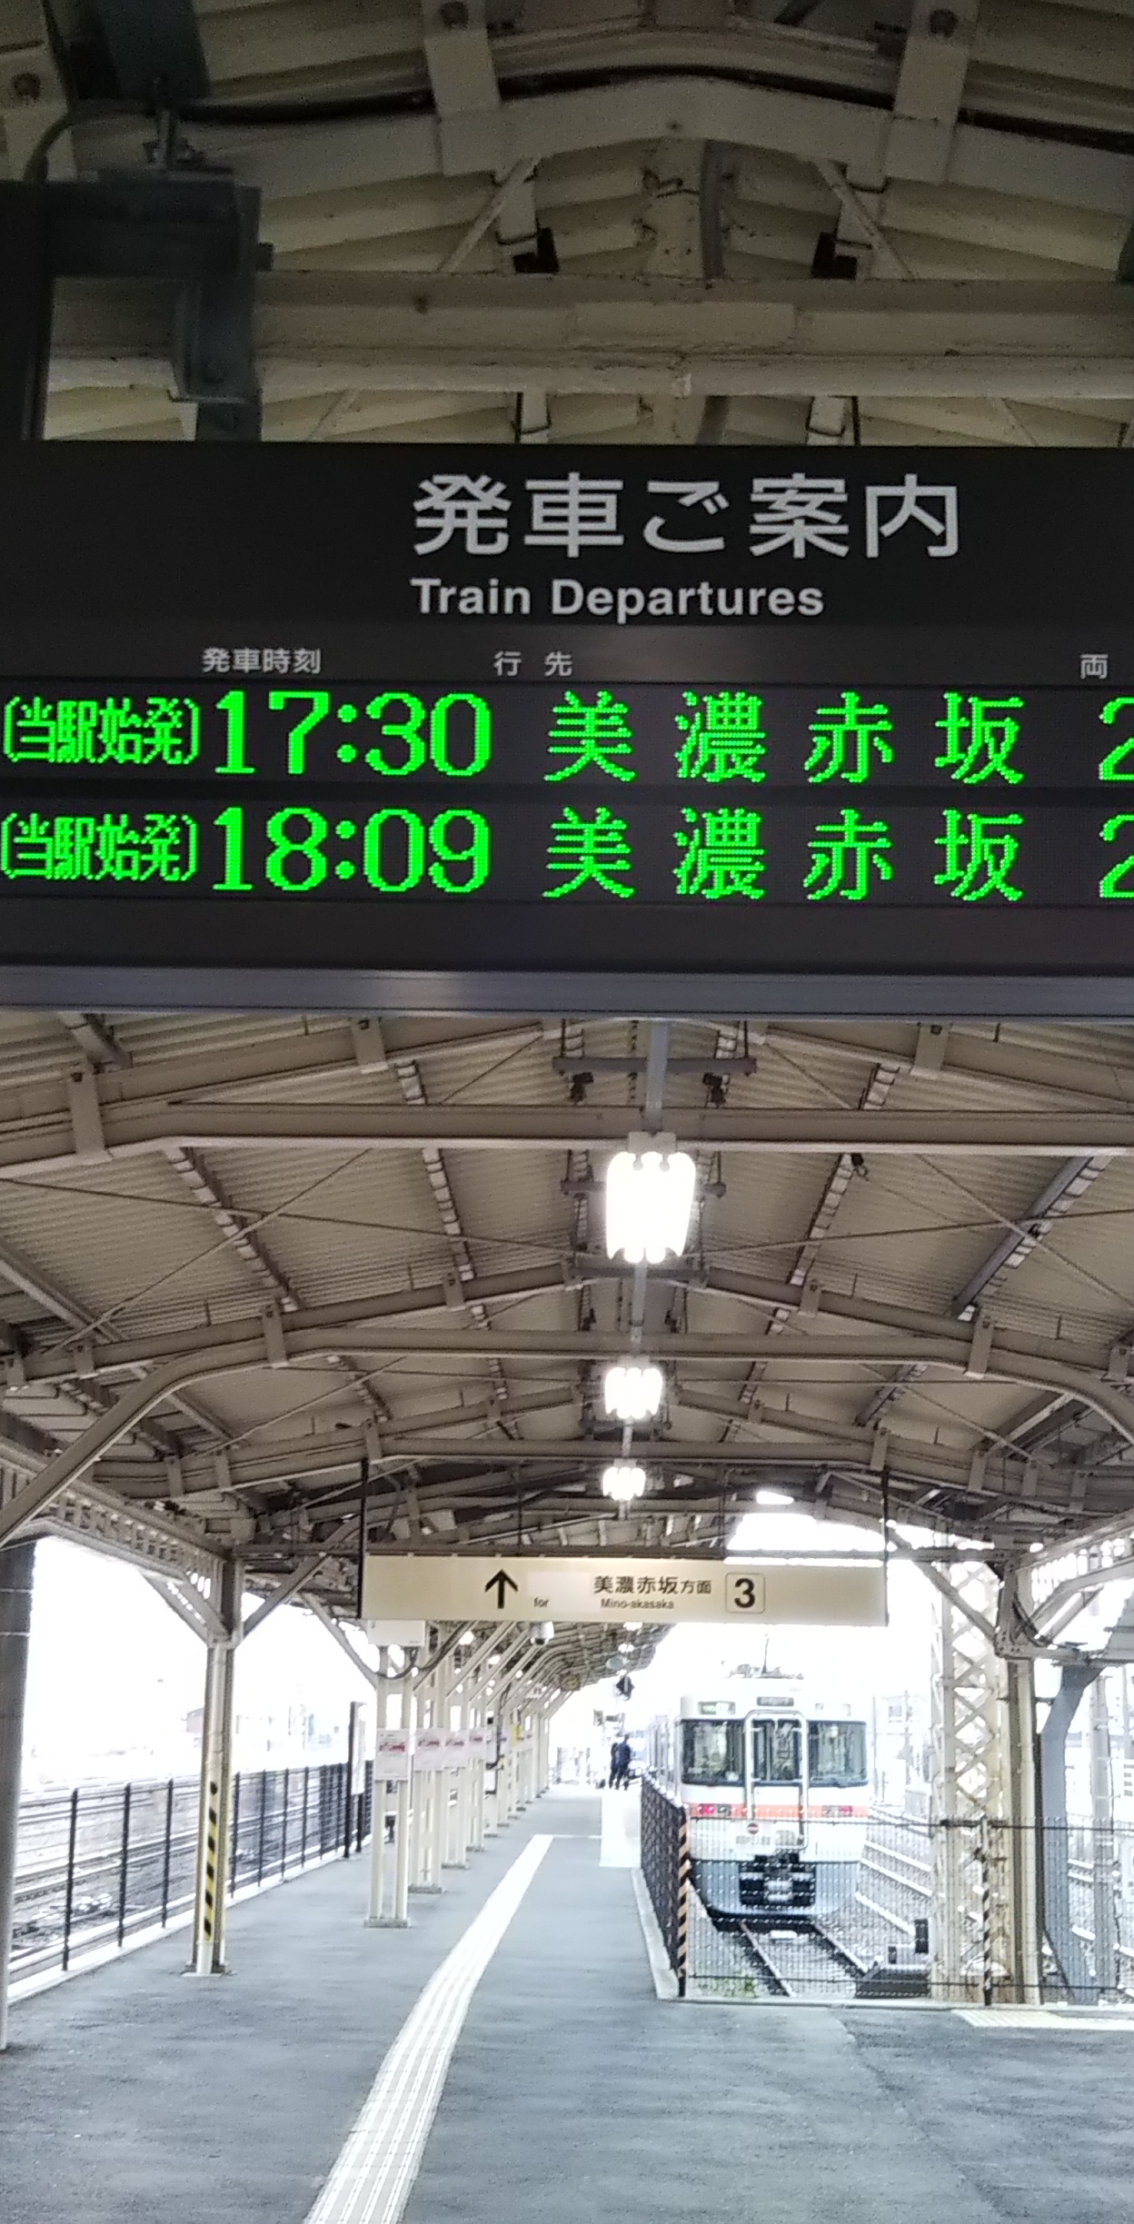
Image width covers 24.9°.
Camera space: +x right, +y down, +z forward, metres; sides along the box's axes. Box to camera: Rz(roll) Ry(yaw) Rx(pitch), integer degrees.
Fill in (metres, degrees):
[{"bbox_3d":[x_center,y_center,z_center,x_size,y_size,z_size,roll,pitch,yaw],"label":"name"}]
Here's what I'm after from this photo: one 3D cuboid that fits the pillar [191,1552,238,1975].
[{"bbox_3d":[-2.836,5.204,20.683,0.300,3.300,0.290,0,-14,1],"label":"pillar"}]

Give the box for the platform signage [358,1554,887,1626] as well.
[{"bbox_3d":[0.354,3.050,16.442,3.390,0.430,0.190,0,-14,1],"label":"platform signage"}]

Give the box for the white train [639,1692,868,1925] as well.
[{"bbox_3d":[3.454,15.407,59.413,2.950,3.800,40.000,0,-14,1],"label":"white train"}]

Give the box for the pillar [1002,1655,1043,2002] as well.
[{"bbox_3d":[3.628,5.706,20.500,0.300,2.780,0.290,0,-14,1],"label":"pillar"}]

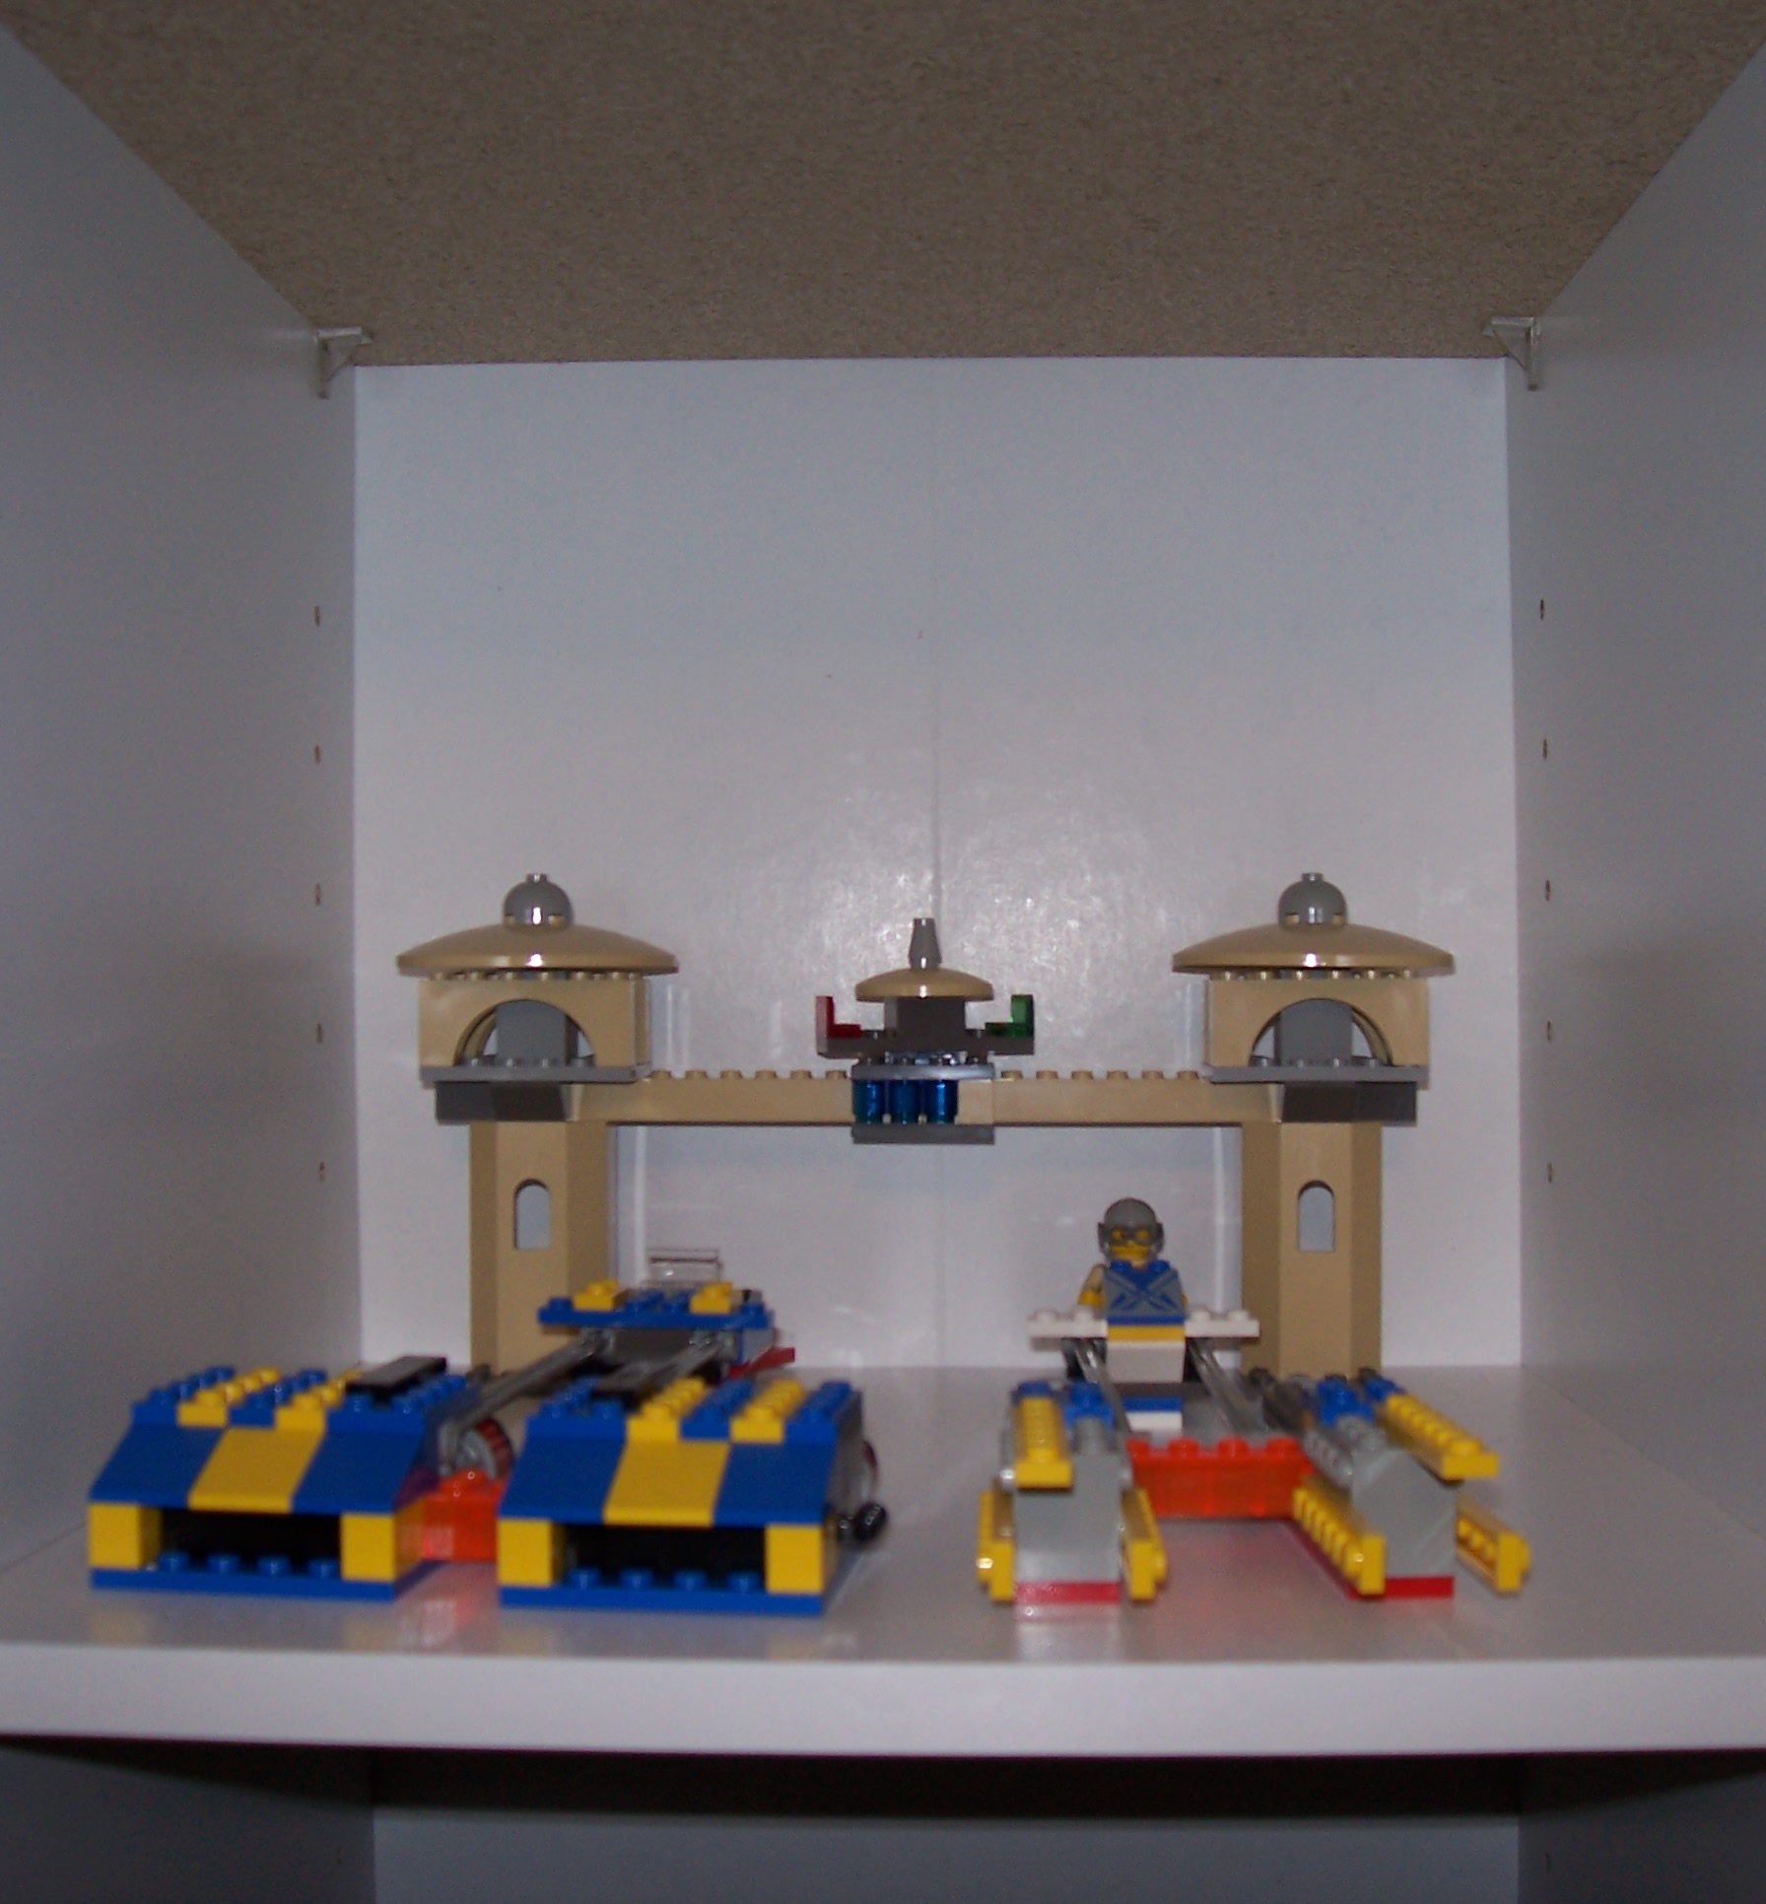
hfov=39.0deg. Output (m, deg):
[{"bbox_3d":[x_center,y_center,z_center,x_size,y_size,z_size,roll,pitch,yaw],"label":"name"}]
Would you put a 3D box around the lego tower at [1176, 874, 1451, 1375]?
[{"bbox_3d":[0.098,0.041,0.563,0.064,0.117,0.064,0,-1,2],"label":"lego tower"}]

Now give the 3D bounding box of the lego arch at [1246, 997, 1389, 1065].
[{"bbox_3d":[0.095,0.017,0.550,0.032,0.015,0.009,0,-1,2],"label":"lego arch"}]

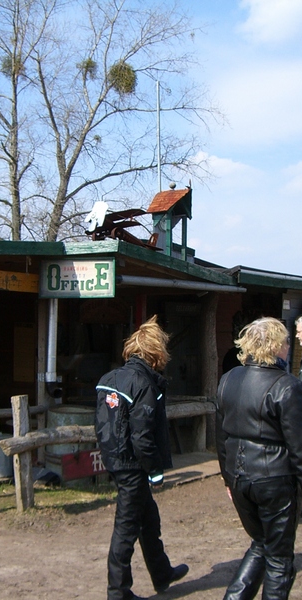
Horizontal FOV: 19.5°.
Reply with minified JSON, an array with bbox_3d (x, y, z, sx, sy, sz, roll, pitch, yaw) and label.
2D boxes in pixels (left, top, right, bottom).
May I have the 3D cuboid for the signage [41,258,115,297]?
[{"bbox_3d":[-0.745,-0.215,8.900,0.910,0.400,0.050,-1,-3,29],"label":"signage"}]

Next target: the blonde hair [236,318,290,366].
[{"bbox_3d":[0.578,0.215,4.550,0.250,0.260,0.240,-1,-3,30],"label":"blonde hair"}]

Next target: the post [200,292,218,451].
[{"bbox_3d":[0.766,0.953,11.700,0.210,2.120,0.210,-1,-3,32],"label":"post"}]

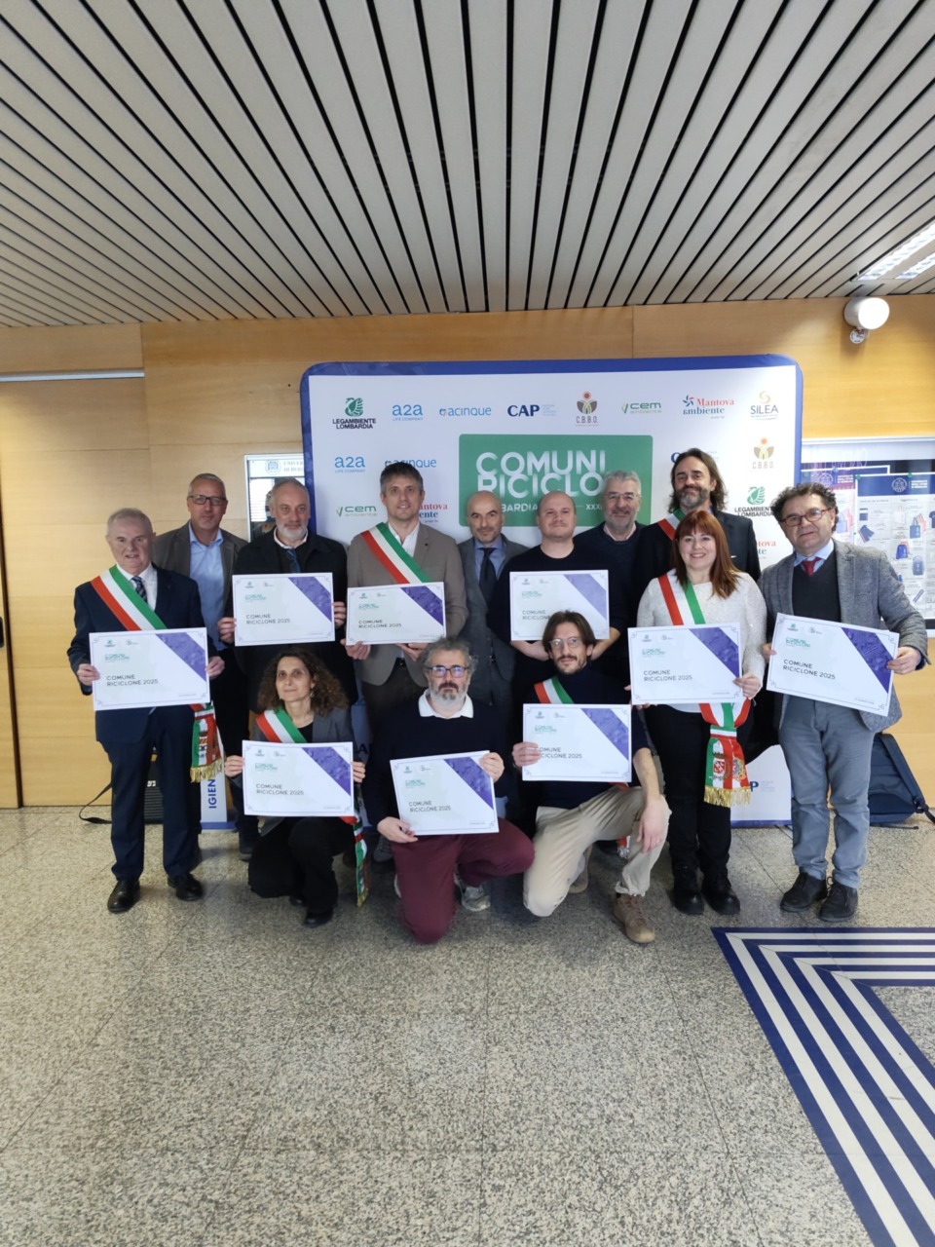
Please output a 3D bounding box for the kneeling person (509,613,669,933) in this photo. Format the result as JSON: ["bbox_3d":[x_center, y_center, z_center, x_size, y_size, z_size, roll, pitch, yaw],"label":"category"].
[{"bbox_3d":[0.456,0.550,3.444,0.580,1.210,0.680,-1,6,2],"label":"kneeling person"}]

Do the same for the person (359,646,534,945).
[{"bbox_3d":[-0.063,0.611,3.442,0.620,1.110,0.660,-1,6,2],"label":"person"}]

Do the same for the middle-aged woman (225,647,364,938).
[{"bbox_3d":[-0.707,0.633,3.591,0.540,1.060,0.640,-2,6,-4],"label":"middle-aged woman"}]

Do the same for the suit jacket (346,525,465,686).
[{"bbox_3d":[-0.276,-0.091,3.877,0.540,0.720,0.400,-2,6,-4],"label":"suit jacket"}]

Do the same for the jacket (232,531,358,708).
[{"bbox_3d":[-0.790,-0.042,3.894,0.540,0.800,0.400,-2,6,-9],"label":"jacket"}]

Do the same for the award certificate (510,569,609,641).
[{"bbox_3d":[0.393,-0.076,3.660,0.420,0.297,0.010,-1,0,5],"label":"award certificate"}]

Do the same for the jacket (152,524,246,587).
[{"bbox_3d":[-1.255,-0.071,4.151,0.520,0.760,0.300,-2,6,-11],"label":"jacket"}]

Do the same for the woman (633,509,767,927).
[{"bbox_3d":[0.934,0.343,3.452,0.520,1.610,0.400,0,6,10],"label":"woman"}]

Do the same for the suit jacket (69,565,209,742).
[{"bbox_3d":[-1.348,0.117,3.551,0.550,0.720,0.400,-3,6,-14],"label":"suit jacket"}]

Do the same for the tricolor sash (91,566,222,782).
[{"bbox_3d":[-1.258,0.179,3.514,0.480,0.840,0.340,-3,6,-14],"label":"tricolor sash"}]

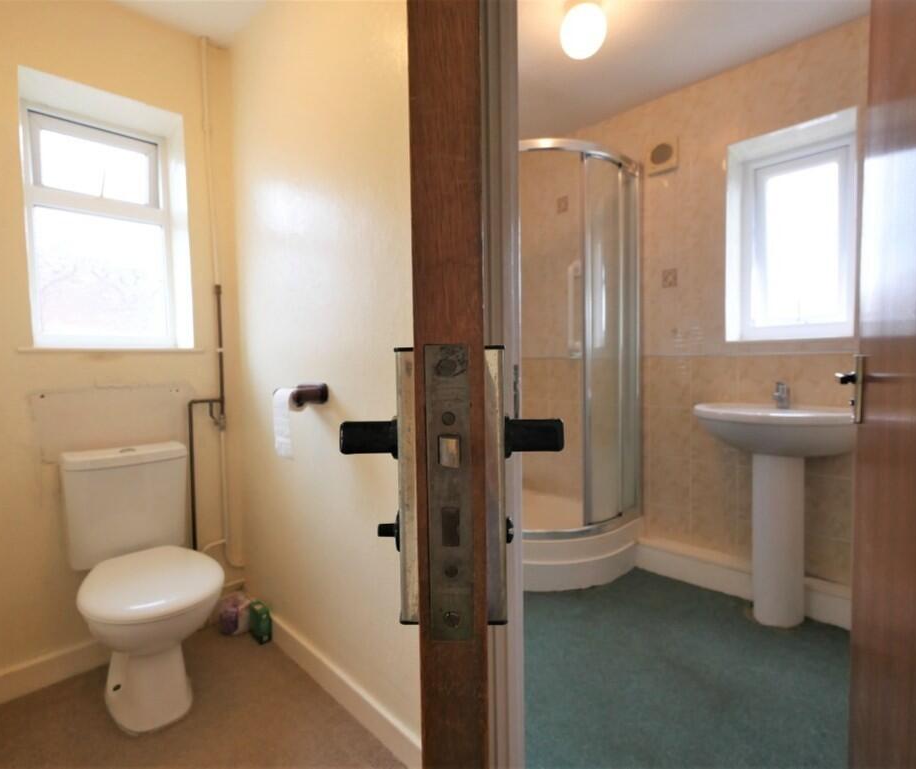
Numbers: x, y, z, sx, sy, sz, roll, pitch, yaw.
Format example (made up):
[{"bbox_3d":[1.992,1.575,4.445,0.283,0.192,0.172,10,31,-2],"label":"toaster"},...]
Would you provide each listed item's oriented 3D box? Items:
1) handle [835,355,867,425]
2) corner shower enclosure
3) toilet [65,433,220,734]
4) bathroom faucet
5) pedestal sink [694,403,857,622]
[{"bbox_3d":[0.914,0.011,1.108,0.055,0.163,0.115,1,4,34],"label":"handle"},{"bbox_3d":[0.391,-0.087,2.416,0.813,1.987,0.845,-4,5,-44],"label":"corner shower enclosure"},{"bbox_3d":[-0.952,0.607,1.452,0.355,0.762,0.680,-4,5,-44],"label":"toilet"},{"bbox_3d":[1.259,0.041,1.839,0.120,0.110,0.050,-4,5,-44],"label":"bathroom faucet"},{"bbox_3d":[1.250,0.510,1.851,0.433,0.834,0.550,-4,5,-44],"label":"pedestal sink"}]

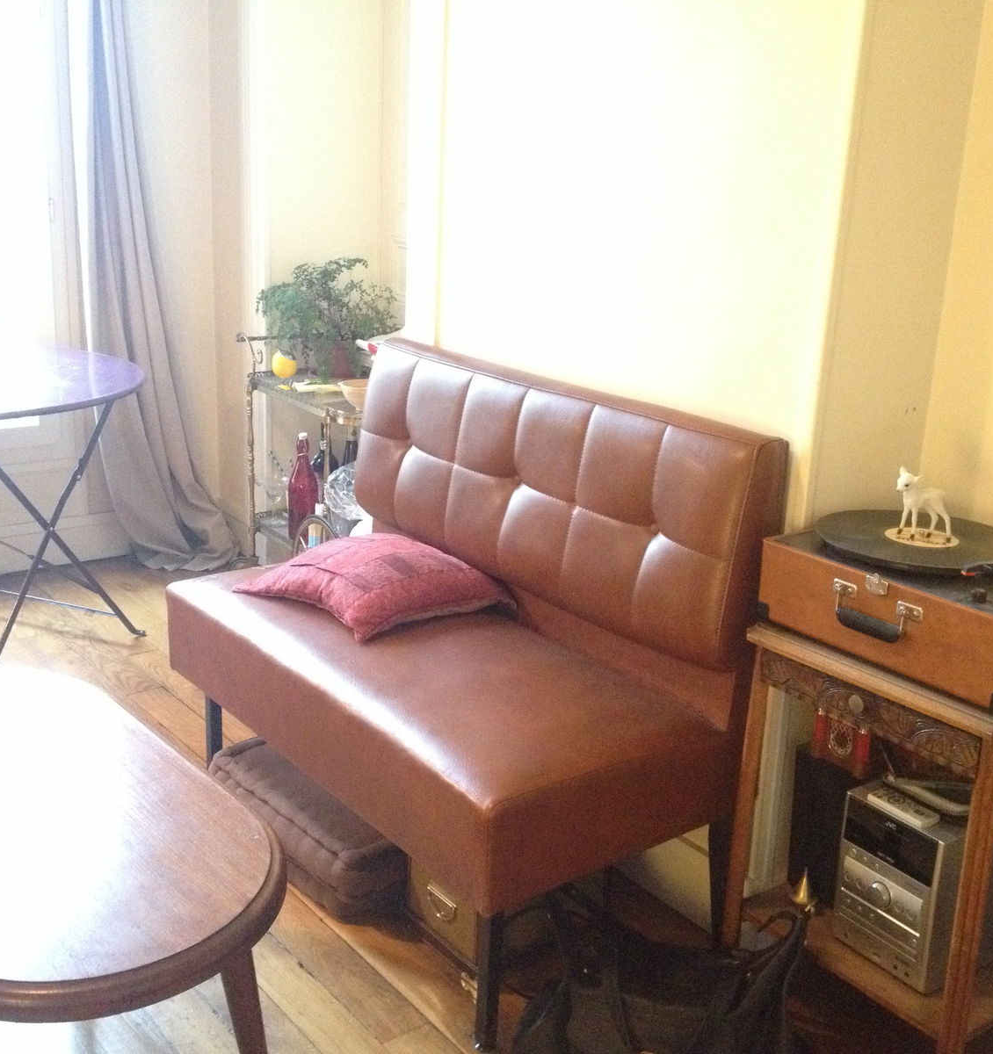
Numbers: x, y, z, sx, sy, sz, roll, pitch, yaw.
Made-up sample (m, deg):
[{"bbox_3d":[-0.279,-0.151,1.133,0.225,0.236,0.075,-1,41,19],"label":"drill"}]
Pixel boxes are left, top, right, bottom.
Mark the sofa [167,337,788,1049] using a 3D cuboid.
[{"bbox_3d":[-0.106,0.198,2.620,0.575,0.900,1.095,-10,20,-36],"label":"sofa"}]

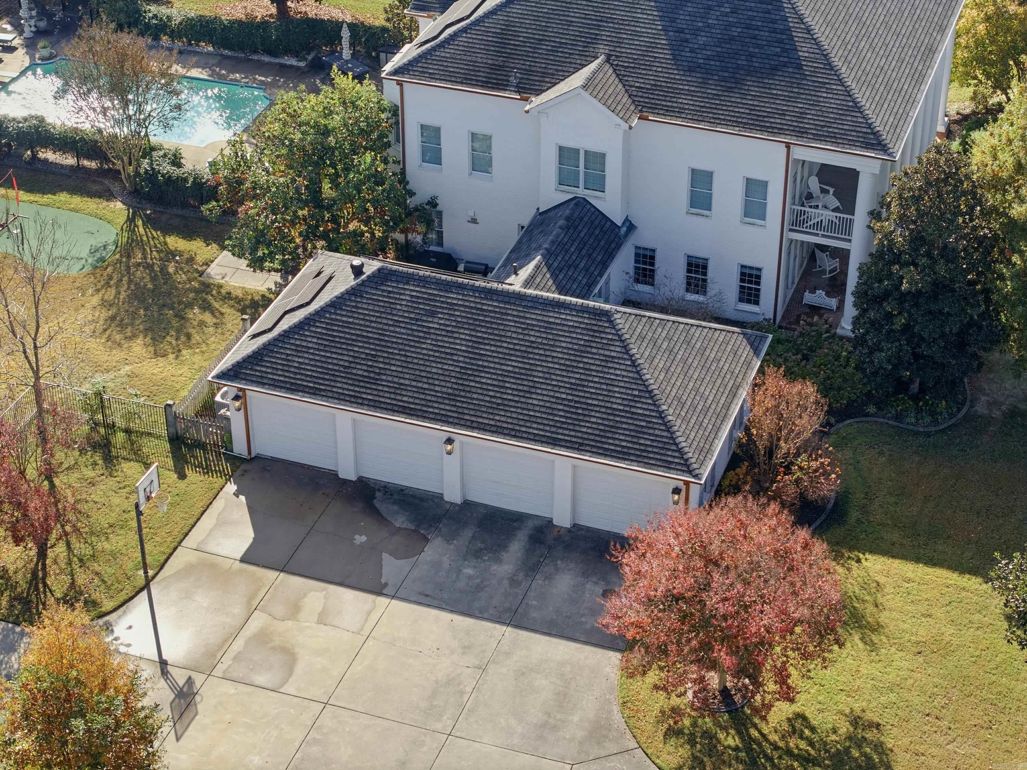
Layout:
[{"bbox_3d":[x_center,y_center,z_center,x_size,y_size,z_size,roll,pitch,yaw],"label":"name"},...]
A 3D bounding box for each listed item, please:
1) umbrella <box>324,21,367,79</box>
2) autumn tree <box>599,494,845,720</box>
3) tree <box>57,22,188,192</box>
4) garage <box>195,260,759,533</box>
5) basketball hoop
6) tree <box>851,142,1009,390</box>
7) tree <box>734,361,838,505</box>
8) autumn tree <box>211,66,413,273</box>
[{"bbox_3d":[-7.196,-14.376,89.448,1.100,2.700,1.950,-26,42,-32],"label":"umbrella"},{"bbox_3d":[5.671,5.979,56.378,6.700,6.100,6.600,0,34,0],"label":"autumn tree"},{"bbox_3d":[-14.916,-10.598,80.171,4.950,7.000,4.800,0,34,0],"label":"tree"},{"bbox_3d":[-0.584,-0.661,66.546,16.100,5.720,8.420,11,36,17],"label":"garage"},{"bbox_3d":[-10.265,3.464,60.627,0.570,0.470,0.490,11,36,17],"label":"basketball hoop"},{"bbox_3d":[13.513,-3.710,67.627,4.900,9.400,4.800,0,34,0],"label":"tree"},{"bbox_3d":[8.352,1.662,64.040,3.100,4.600,2.800,0,34,0],"label":"tree"},{"bbox_3d":[-7.378,-8.063,76.368,7.800,7.000,7.200,0,34,0],"label":"autumn tree"}]

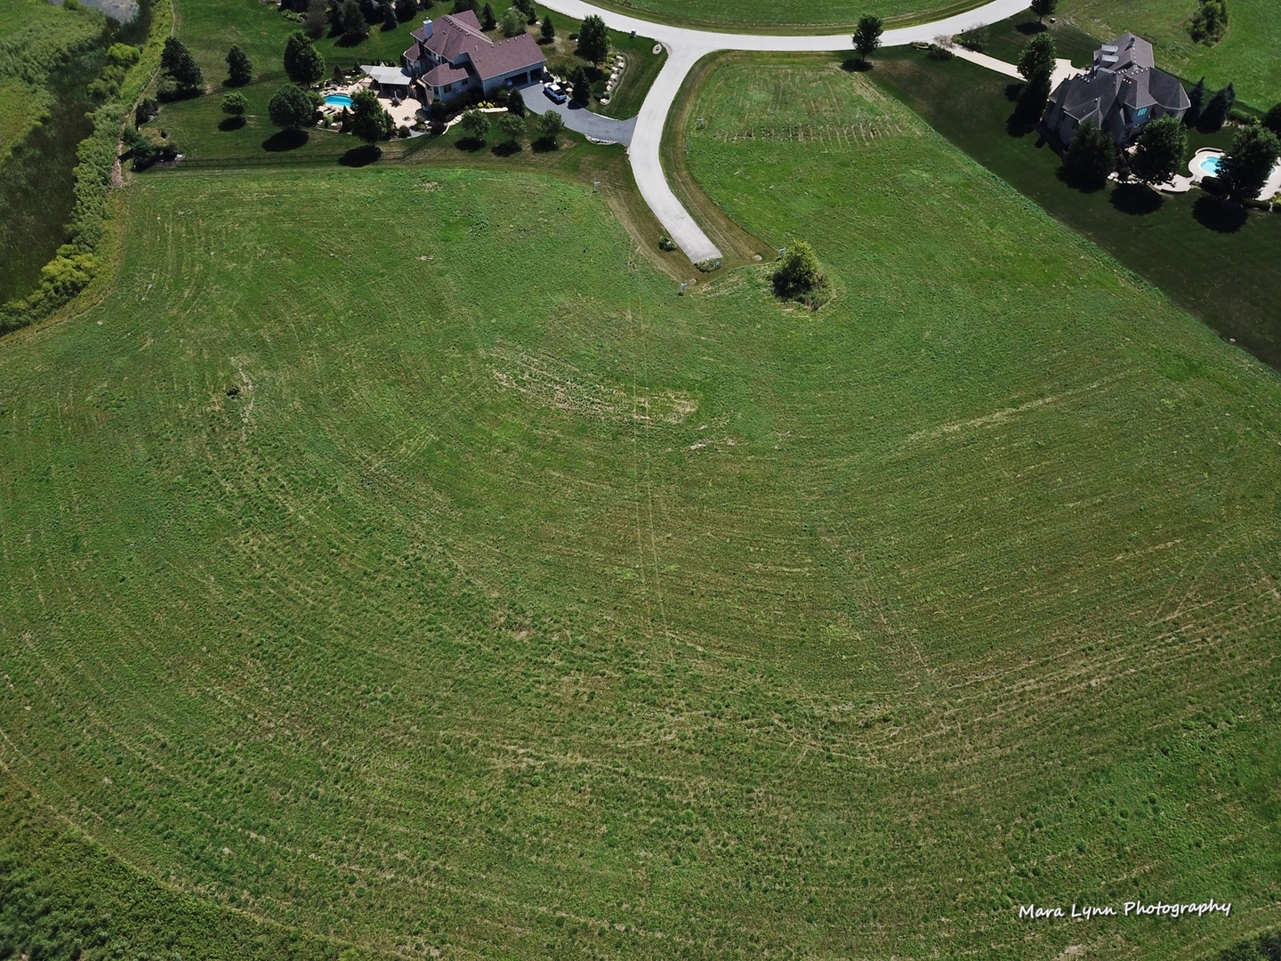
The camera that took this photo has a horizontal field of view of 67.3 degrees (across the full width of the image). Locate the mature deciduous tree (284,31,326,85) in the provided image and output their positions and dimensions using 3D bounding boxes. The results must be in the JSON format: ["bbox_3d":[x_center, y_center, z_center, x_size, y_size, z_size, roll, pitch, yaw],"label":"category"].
[{"bbox_3d":[-65.140,-80.902,185.688,7.800,10.572,7.800,0,47,0],"label":"mature deciduous tree"}]

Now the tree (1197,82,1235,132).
[{"bbox_3d":[107.117,-69.508,177.539,5.400,8.089,5.400,0,47,0],"label":"tree"}]

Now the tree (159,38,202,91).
[{"bbox_3d":[-88.082,-80.188,185.548,6.600,9.636,6.600,0,47,0],"label":"tree"}]

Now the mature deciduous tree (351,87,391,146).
[{"bbox_3d":[-50.700,-67.630,179.940,6.460,11.260,6.460,0,50,0],"label":"mature deciduous tree"}]

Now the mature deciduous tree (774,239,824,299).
[{"bbox_3d":[23.353,-31.765,141.965,6.600,7.680,6.600,0,47,0],"label":"mature deciduous tree"}]

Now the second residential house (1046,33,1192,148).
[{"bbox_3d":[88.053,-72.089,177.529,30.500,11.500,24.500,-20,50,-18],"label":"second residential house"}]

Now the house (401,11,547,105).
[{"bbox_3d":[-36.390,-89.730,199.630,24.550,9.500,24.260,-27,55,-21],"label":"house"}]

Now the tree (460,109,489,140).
[{"bbox_3d":[-31.180,-67.540,183.360,5.550,5.900,5.550,0,50,0],"label":"tree"}]

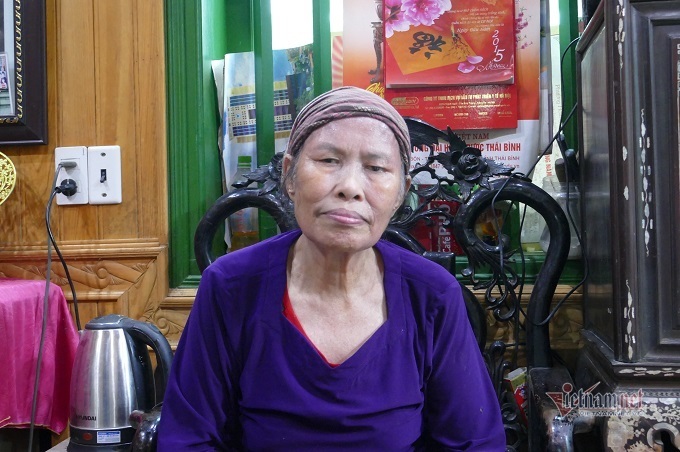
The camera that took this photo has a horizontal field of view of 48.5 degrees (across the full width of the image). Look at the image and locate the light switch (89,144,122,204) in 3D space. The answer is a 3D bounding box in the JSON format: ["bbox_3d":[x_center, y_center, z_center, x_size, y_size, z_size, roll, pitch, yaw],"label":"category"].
[{"bbox_3d":[-0.487,-0.105,1.565,0.070,0.120,0.017,-1,-1,4],"label":"light switch"}]

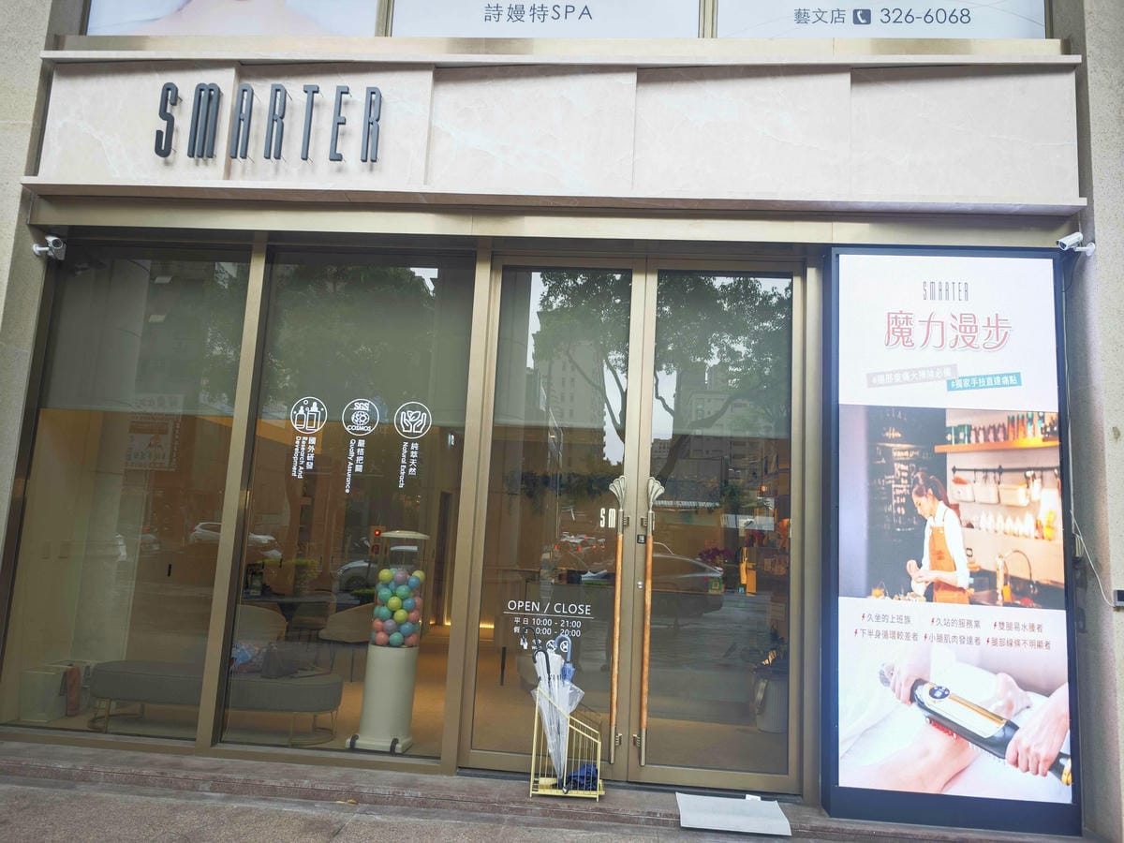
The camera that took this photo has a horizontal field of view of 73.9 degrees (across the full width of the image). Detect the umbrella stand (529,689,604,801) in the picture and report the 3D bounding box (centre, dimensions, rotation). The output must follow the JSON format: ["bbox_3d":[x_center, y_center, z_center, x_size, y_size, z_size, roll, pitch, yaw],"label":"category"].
[{"bbox_3d":[0.041,1.672,3.911,0.360,0.520,0.165,2,-7,4],"label":"umbrella stand"}]

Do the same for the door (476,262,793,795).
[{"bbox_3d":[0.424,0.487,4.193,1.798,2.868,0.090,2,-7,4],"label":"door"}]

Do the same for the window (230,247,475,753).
[{"bbox_3d":[-1.222,0.405,4.393,1.282,2.898,0.070,2,-7,4],"label":"window"}]

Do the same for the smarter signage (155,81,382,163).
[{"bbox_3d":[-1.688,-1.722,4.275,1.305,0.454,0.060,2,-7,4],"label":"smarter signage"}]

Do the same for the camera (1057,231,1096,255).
[{"bbox_3d":[2.737,-0.949,3.972,0.180,0.110,0.100,-14,-2,-20],"label":"camera"}]

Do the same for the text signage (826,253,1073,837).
[{"bbox_3d":[2.021,0.548,3.973,1.200,2.969,0.180,2,-7,4],"label":"text signage"}]

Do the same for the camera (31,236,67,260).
[{"bbox_3d":[-3.083,-1.045,4.490,0.160,0.110,0.120,17,4,43],"label":"camera"}]

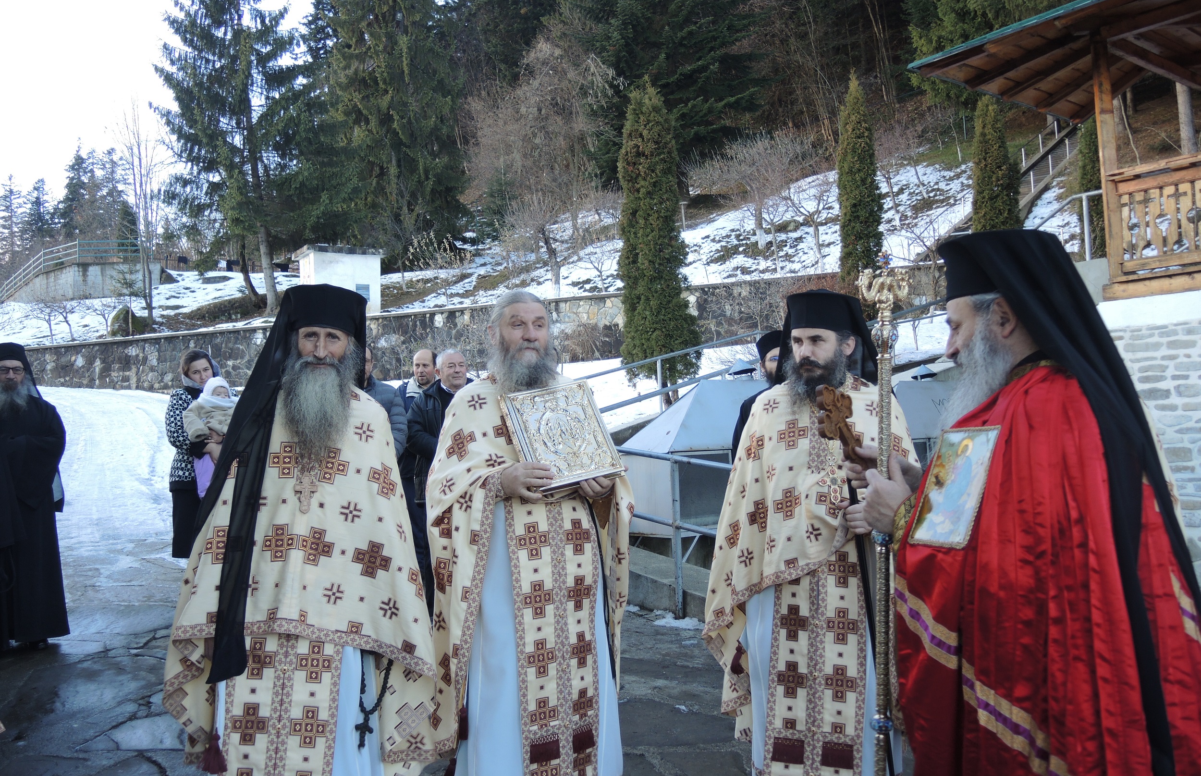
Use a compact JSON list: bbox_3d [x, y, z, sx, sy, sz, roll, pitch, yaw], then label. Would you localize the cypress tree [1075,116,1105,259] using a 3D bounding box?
[{"bbox_3d":[12.737,-5.058,25.000,0.950,4.600,0.950,-2,-4,0],"label":"cypress tree"}]

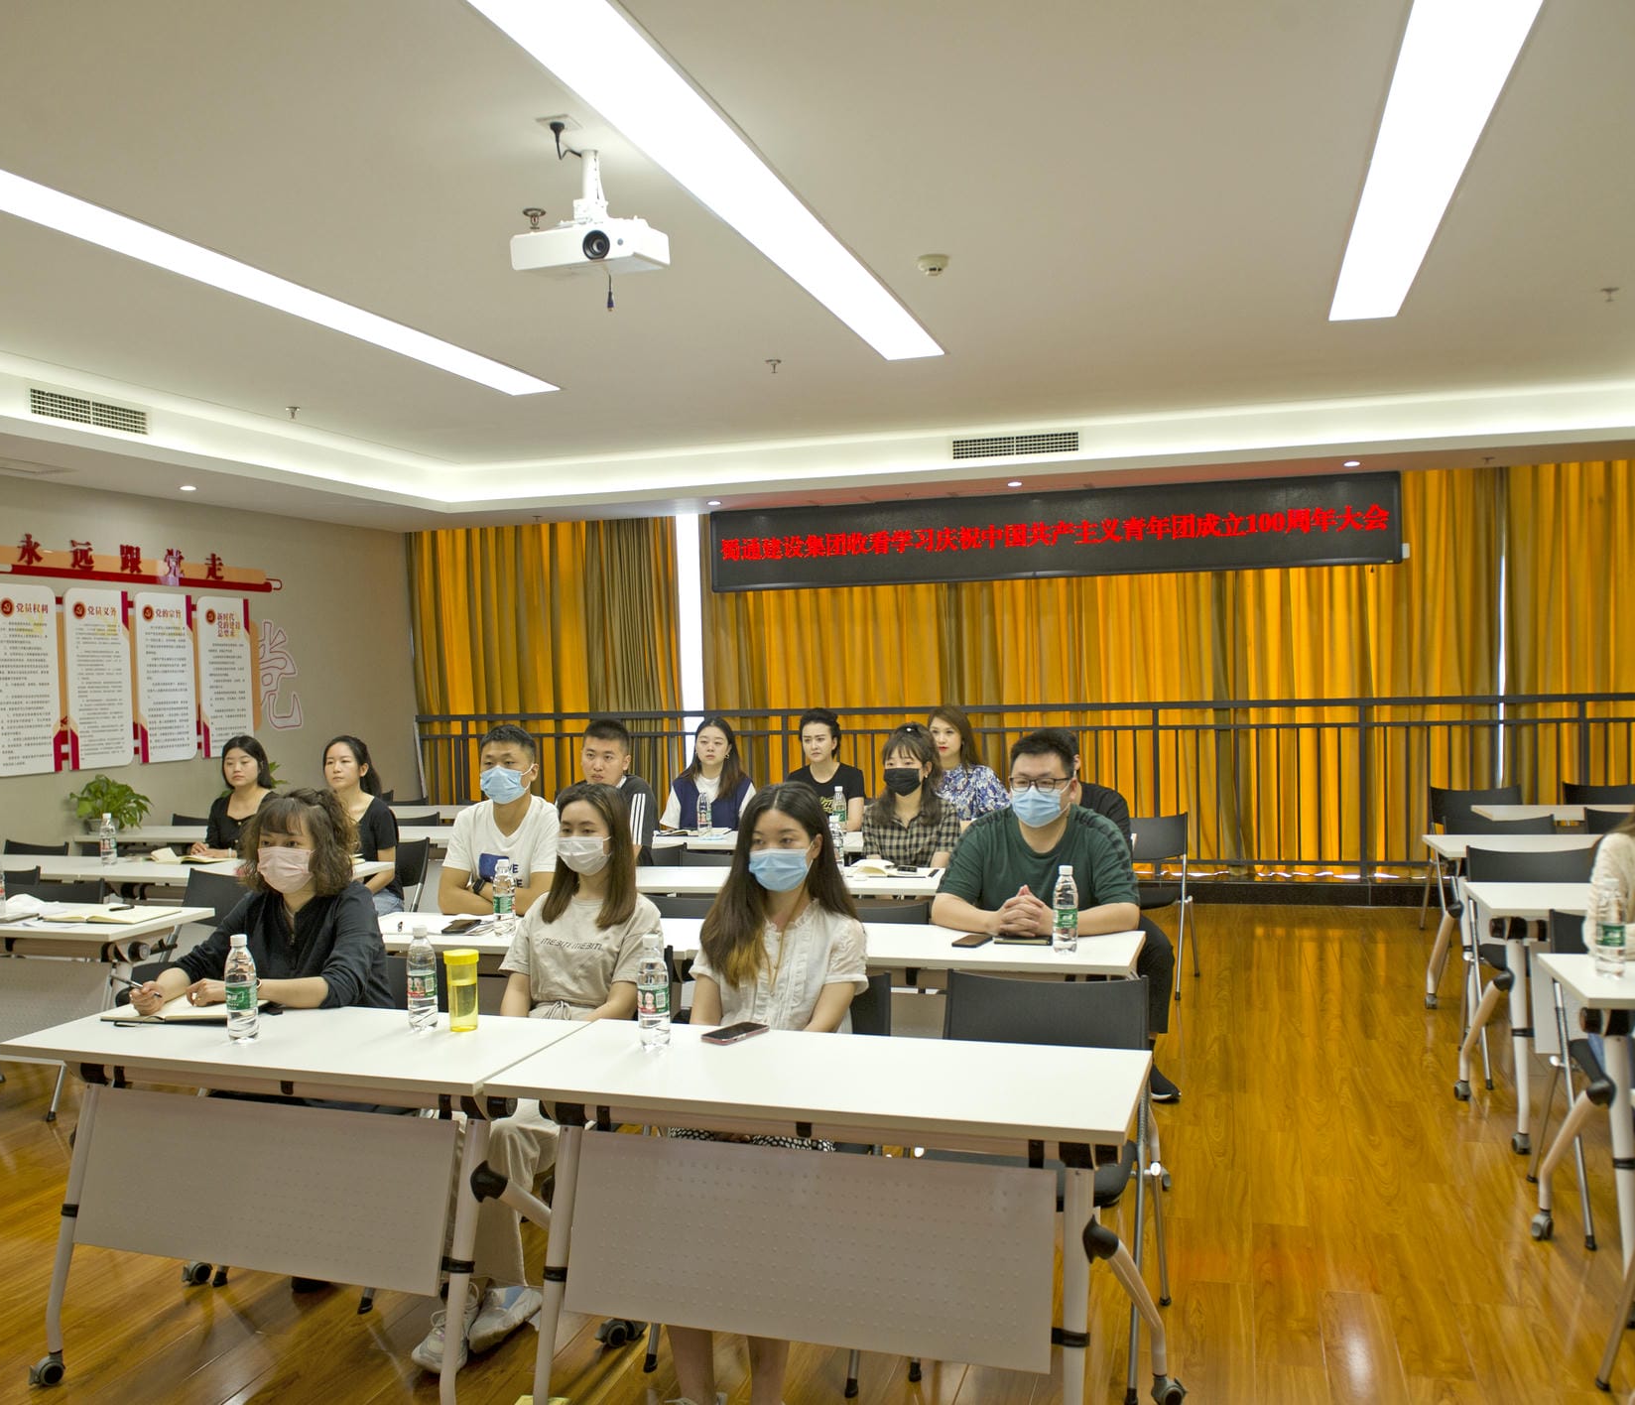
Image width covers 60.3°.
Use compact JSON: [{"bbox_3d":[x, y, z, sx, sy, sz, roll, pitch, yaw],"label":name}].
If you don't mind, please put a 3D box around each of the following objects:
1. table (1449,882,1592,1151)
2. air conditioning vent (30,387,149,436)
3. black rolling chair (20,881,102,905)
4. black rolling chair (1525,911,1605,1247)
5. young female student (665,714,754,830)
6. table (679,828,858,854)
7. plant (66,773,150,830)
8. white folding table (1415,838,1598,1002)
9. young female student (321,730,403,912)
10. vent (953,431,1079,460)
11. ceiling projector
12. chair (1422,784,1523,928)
[{"bbox_3d":[2.735,0.988,4.383,1.210,0.745,0.510,-1,1,17],"label":"table"},{"bbox_3d":[-3.467,-1.383,6.727,0.030,0.125,0.710,-1,1,17],"label":"air conditioning vent"},{"bbox_3d":[-2.929,1.085,5.208,0.480,0.790,0.550,-1,1,4],"label":"black rolling chair"},{"bbox_3d":[2.243,0.979,3.733,0.500,0.790,0.580,-1,1,14],"label":"black rolling chair"},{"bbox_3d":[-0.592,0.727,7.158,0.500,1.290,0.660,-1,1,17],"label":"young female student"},{"bbox_3d":[-0.366,1.002,6.493,1.200,0.750,0.500,-1,2,17],"label":"table"},{"bbox_3d":[-3.636,0.531,7.300,0.410,0.320,0.410,-1,1,17],"label":"plant"},{"bbox_3d":[3.147,0.950,5.704,1.200,0.745,0.520,-1,1,17],"label":"white folding table"},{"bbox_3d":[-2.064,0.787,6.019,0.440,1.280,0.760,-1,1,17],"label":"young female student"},{"bbox_3d":[1.158,-1.509,8.276,0.770,0.130,0.040,-1,1,17],"label":"vent"},{"bbox_3d":[-0.601,-1.310,3.767,0.340,0.335,0.260,-1,2,17],"label":"ceiling projector"},{"bbox_3d":[3.550,0.875,7.521,0.510,0.790,0.570,-1,1,17],"label":"chair"}]

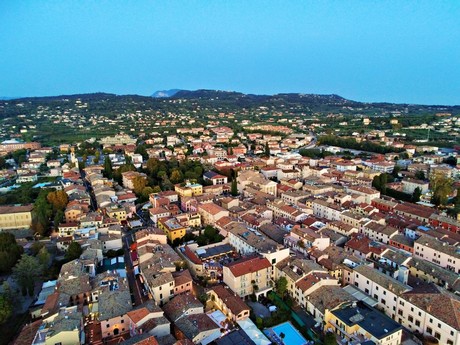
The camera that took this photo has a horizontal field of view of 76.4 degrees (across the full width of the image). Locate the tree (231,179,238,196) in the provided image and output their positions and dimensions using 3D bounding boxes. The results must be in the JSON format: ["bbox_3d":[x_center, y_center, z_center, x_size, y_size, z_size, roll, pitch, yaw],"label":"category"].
[{"bbox_3d":[4.020,12.450,242.980,4.400,16.500,4.400,0,12,0],"label":"tree"}]

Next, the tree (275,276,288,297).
[{"bbox_3d":[20.770,45.510,115.140,4.800,9.300,4.800,0,12,0],"label":"tree"}]

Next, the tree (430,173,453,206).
[{"bbox_3d":[148.130,11.830,204.760,12.470,24.740,12.470,0,12,0],"label":"tree"}]

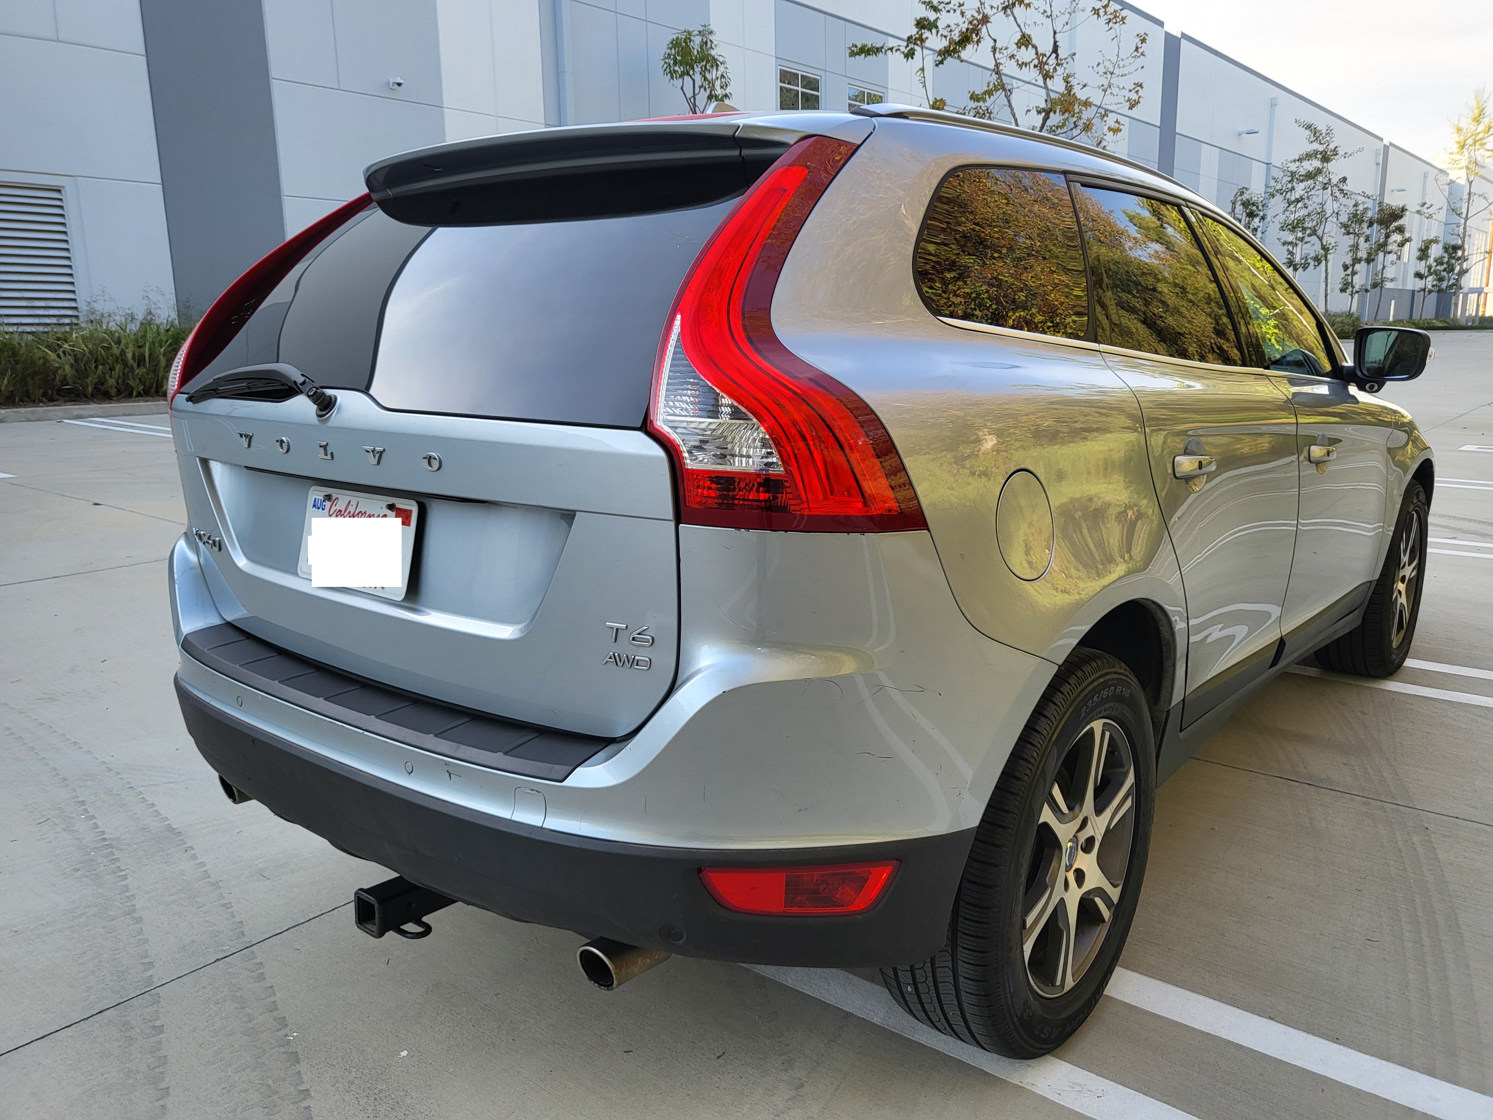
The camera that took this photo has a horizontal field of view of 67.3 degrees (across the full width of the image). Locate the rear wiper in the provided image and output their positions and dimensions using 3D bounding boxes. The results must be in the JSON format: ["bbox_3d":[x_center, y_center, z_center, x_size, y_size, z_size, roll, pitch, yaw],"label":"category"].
[{"bbox_3d":[-0.819,-0.286,1.856,0.535,0.085,0.075,9,15,39],"label":"rear wiper"}]

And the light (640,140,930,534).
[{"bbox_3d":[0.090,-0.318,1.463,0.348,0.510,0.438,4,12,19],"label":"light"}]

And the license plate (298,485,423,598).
[{"bbox_3d":[-0.621,-0.030,1.778,0.305,0.152,0.015,9,1,39],"label":"license plate"}]

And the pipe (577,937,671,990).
[{"bbox_3d":[-0.159,0.557,1.623,0.078,0.078,0.165,9,15,39],"label":"pipe"}]

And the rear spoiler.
[{"bbox_3d":[-0.367,-0.665,1.968,1.160,0.165,0.310,9,15,39],"label":"rear spoiler"}]

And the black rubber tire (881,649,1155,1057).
[{"bbox_3d":[0.507,0.497,2.016,0.240,0.730,0.730,9,15,39],"label":"black rubber tire"}]

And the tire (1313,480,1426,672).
[{"bbox_3d":[2.288,0.054,4.095,0.240,0.730,0.730,9,15,39],"label":"tire"}]

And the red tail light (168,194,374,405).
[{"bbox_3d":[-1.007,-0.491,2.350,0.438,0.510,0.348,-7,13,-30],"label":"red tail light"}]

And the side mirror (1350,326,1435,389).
[{"bbox_3d":[1.819,-0.561,3.149,0.205,0.182,0.140,9,15,39],"label":"side mirror"}]

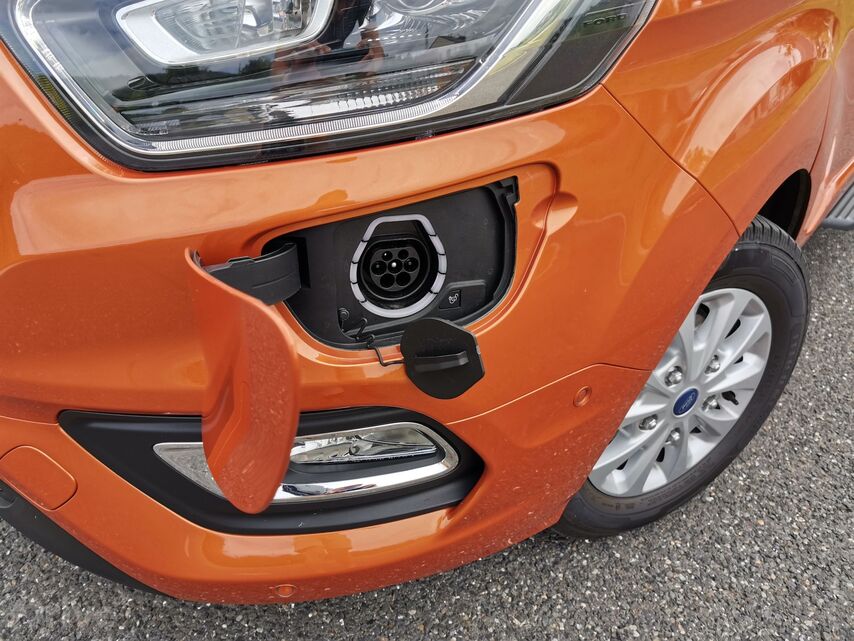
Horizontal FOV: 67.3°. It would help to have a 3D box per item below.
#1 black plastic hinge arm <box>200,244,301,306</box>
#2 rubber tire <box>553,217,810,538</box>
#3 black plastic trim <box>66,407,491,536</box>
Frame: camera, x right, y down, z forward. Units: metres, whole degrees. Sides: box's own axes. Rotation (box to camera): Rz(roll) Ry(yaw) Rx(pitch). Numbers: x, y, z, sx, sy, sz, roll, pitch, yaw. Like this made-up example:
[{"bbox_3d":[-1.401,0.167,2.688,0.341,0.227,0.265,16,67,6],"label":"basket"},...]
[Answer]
[{"bbox_3d":[-0.148,-0.036,0.561,0.095,0.046,0.033,-28,39,-34],"label":"black plastic hinge arm"},{"bbox_3d":[0.411,0.097,1.212,0.680,0.680,0.214,-13,33,-23],"label":"rubber tire"},{"bbox_3d":[-0.170,0.161,0.725,0.463,0.128,0.100,3,30,2],"label":"black plastic trim"}]

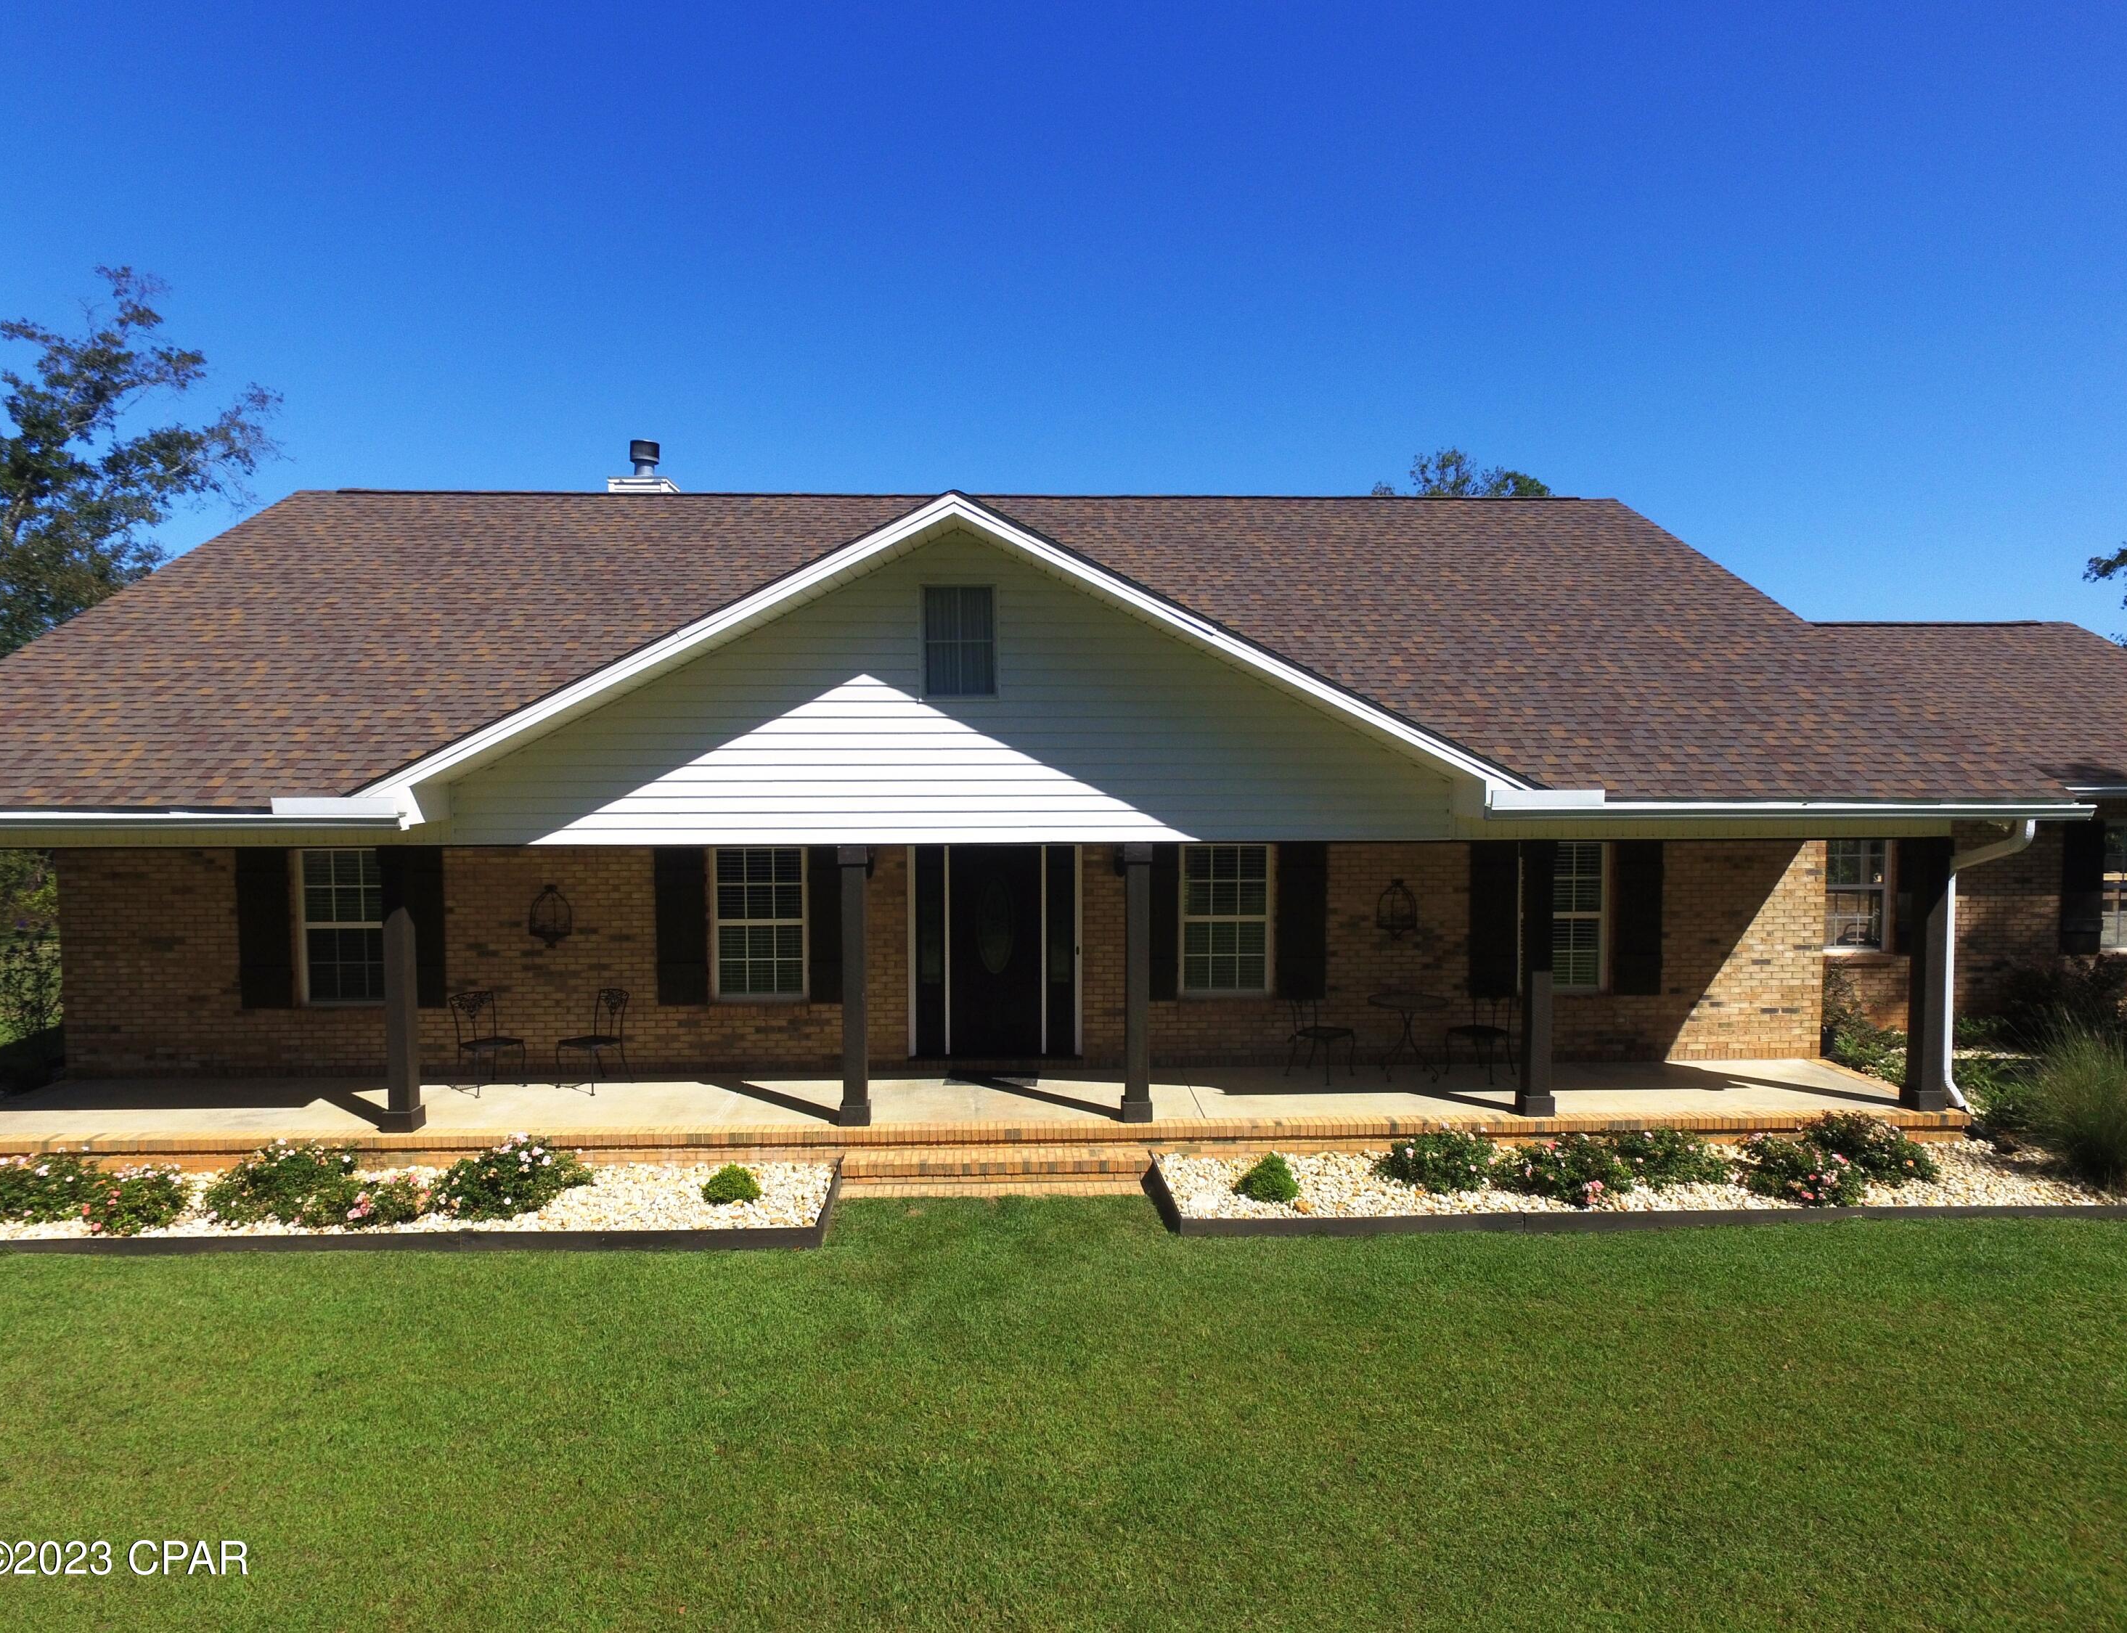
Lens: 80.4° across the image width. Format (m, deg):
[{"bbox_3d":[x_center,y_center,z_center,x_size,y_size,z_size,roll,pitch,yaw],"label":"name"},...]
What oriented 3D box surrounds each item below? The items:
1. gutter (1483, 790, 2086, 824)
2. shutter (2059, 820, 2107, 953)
[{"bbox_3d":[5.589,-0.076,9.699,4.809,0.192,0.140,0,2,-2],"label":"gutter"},{"bbox_3d":[11.906,0.821,14.678,0.475,1.584,0.050,0,3,-2],"label":"shutter"}]

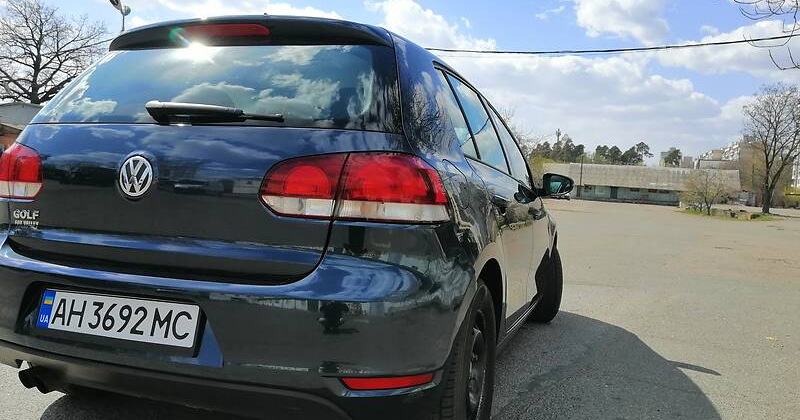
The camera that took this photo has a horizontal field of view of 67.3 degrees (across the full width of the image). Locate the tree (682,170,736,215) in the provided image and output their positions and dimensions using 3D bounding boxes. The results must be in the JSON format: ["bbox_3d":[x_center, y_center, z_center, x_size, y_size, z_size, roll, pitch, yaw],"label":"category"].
[{"bbox_3d":[25.238,-1.427,49.000,4.200,3.600,4.000,4,2,30],"label":"tree"}]

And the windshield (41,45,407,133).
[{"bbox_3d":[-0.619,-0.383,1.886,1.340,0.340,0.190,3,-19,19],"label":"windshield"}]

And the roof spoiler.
[{"bbox_3d":[-0.582,-0.562,1.966,1.180,0.120,0.230,3,2,19],"label":"roof spoiler"}]

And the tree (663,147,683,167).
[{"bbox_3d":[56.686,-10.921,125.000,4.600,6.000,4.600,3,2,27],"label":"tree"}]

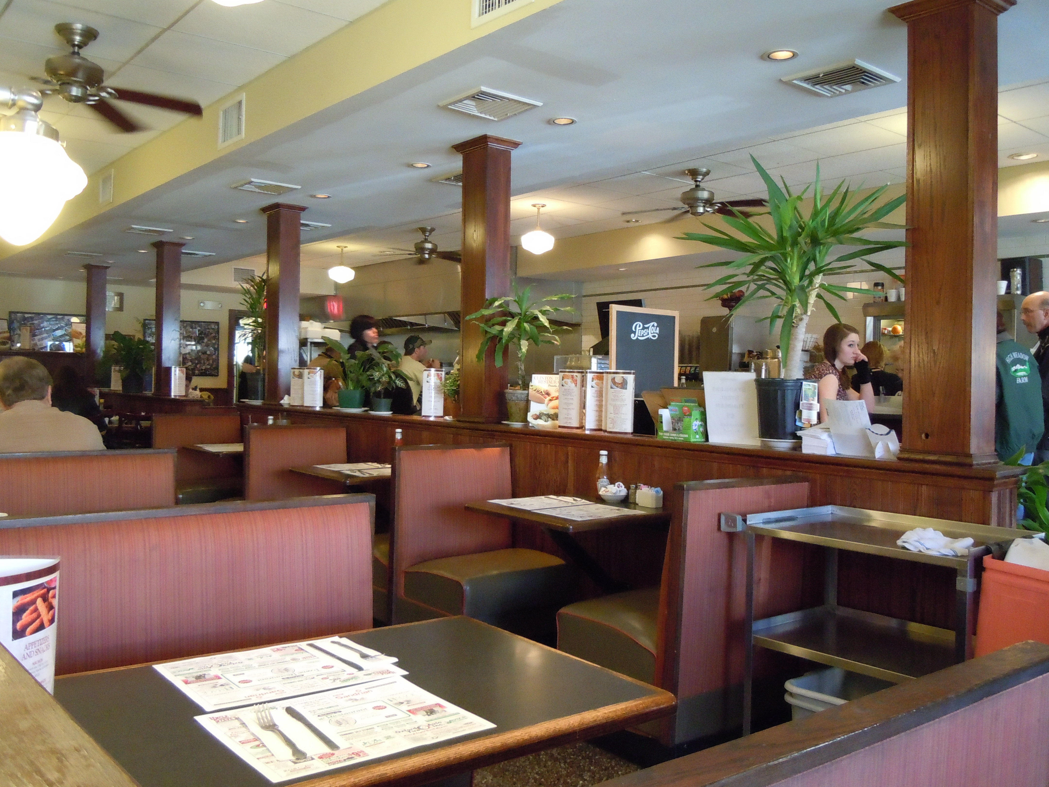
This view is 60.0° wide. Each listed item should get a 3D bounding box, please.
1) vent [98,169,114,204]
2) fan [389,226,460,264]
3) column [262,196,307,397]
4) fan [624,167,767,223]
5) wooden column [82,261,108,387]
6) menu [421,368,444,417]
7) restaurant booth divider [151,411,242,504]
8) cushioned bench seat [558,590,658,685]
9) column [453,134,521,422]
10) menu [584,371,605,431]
[{"bbox_3d":[-3.257,-1.592,7.063,0.025,0.240,0.365,1,1,-39],"label":"vent"},{"bbox_3d":[-1.079,-1.639,9.963,1.220,0.370,1.220,-1,2,-40],"label":"fan"},{"bbox_3d":[-1.827,-0.658,6.893,0.260,1.490,0.295,-1,2,-40],"label":"column"},{"bbox_3d":[1.297,-1.488,6.826,1.120,0.340,1.120,1,1,-39],"label":"fan"},{"bbox_3d":[-4.936,-0.748,10.508,0.245,1.440,0.320,1,1,-39],"label":"wooden column"},{"bbox_3d":[-0.504,0.000,4.970,0.122,0.273,0.090,2,0,-6],"label":"menu"},{"bbox_3d":[-2.413,0.653,6.970,0.630,0.990,0.550,-1,2,-40],"label":"restaurant booth divider"},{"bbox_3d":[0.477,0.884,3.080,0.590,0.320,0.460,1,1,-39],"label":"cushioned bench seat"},{"bbox_3d":[-0.217,-0.581,4.799,0.245,1.462,0.325,1,1,-39],"label":"column"},{"bbox_3d":[0.343,0.030,4.206,0.125,0.285,0.090,2,1,34],"label":"menu"}]

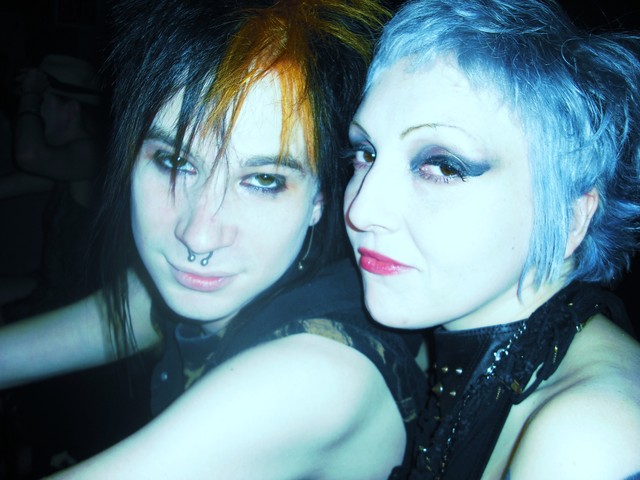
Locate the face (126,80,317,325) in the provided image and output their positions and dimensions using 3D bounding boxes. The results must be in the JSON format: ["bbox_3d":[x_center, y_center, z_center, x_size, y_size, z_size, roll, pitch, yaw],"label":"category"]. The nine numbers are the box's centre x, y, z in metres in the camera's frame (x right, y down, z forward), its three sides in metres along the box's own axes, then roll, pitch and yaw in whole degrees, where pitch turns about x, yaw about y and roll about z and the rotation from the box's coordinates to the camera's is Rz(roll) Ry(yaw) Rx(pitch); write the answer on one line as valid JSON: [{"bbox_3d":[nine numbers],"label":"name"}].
[{"bbox_3d":[-0.071,-0.029,0.540,0.147,0.200,0.125,11,22,-1],"label":"face"}]

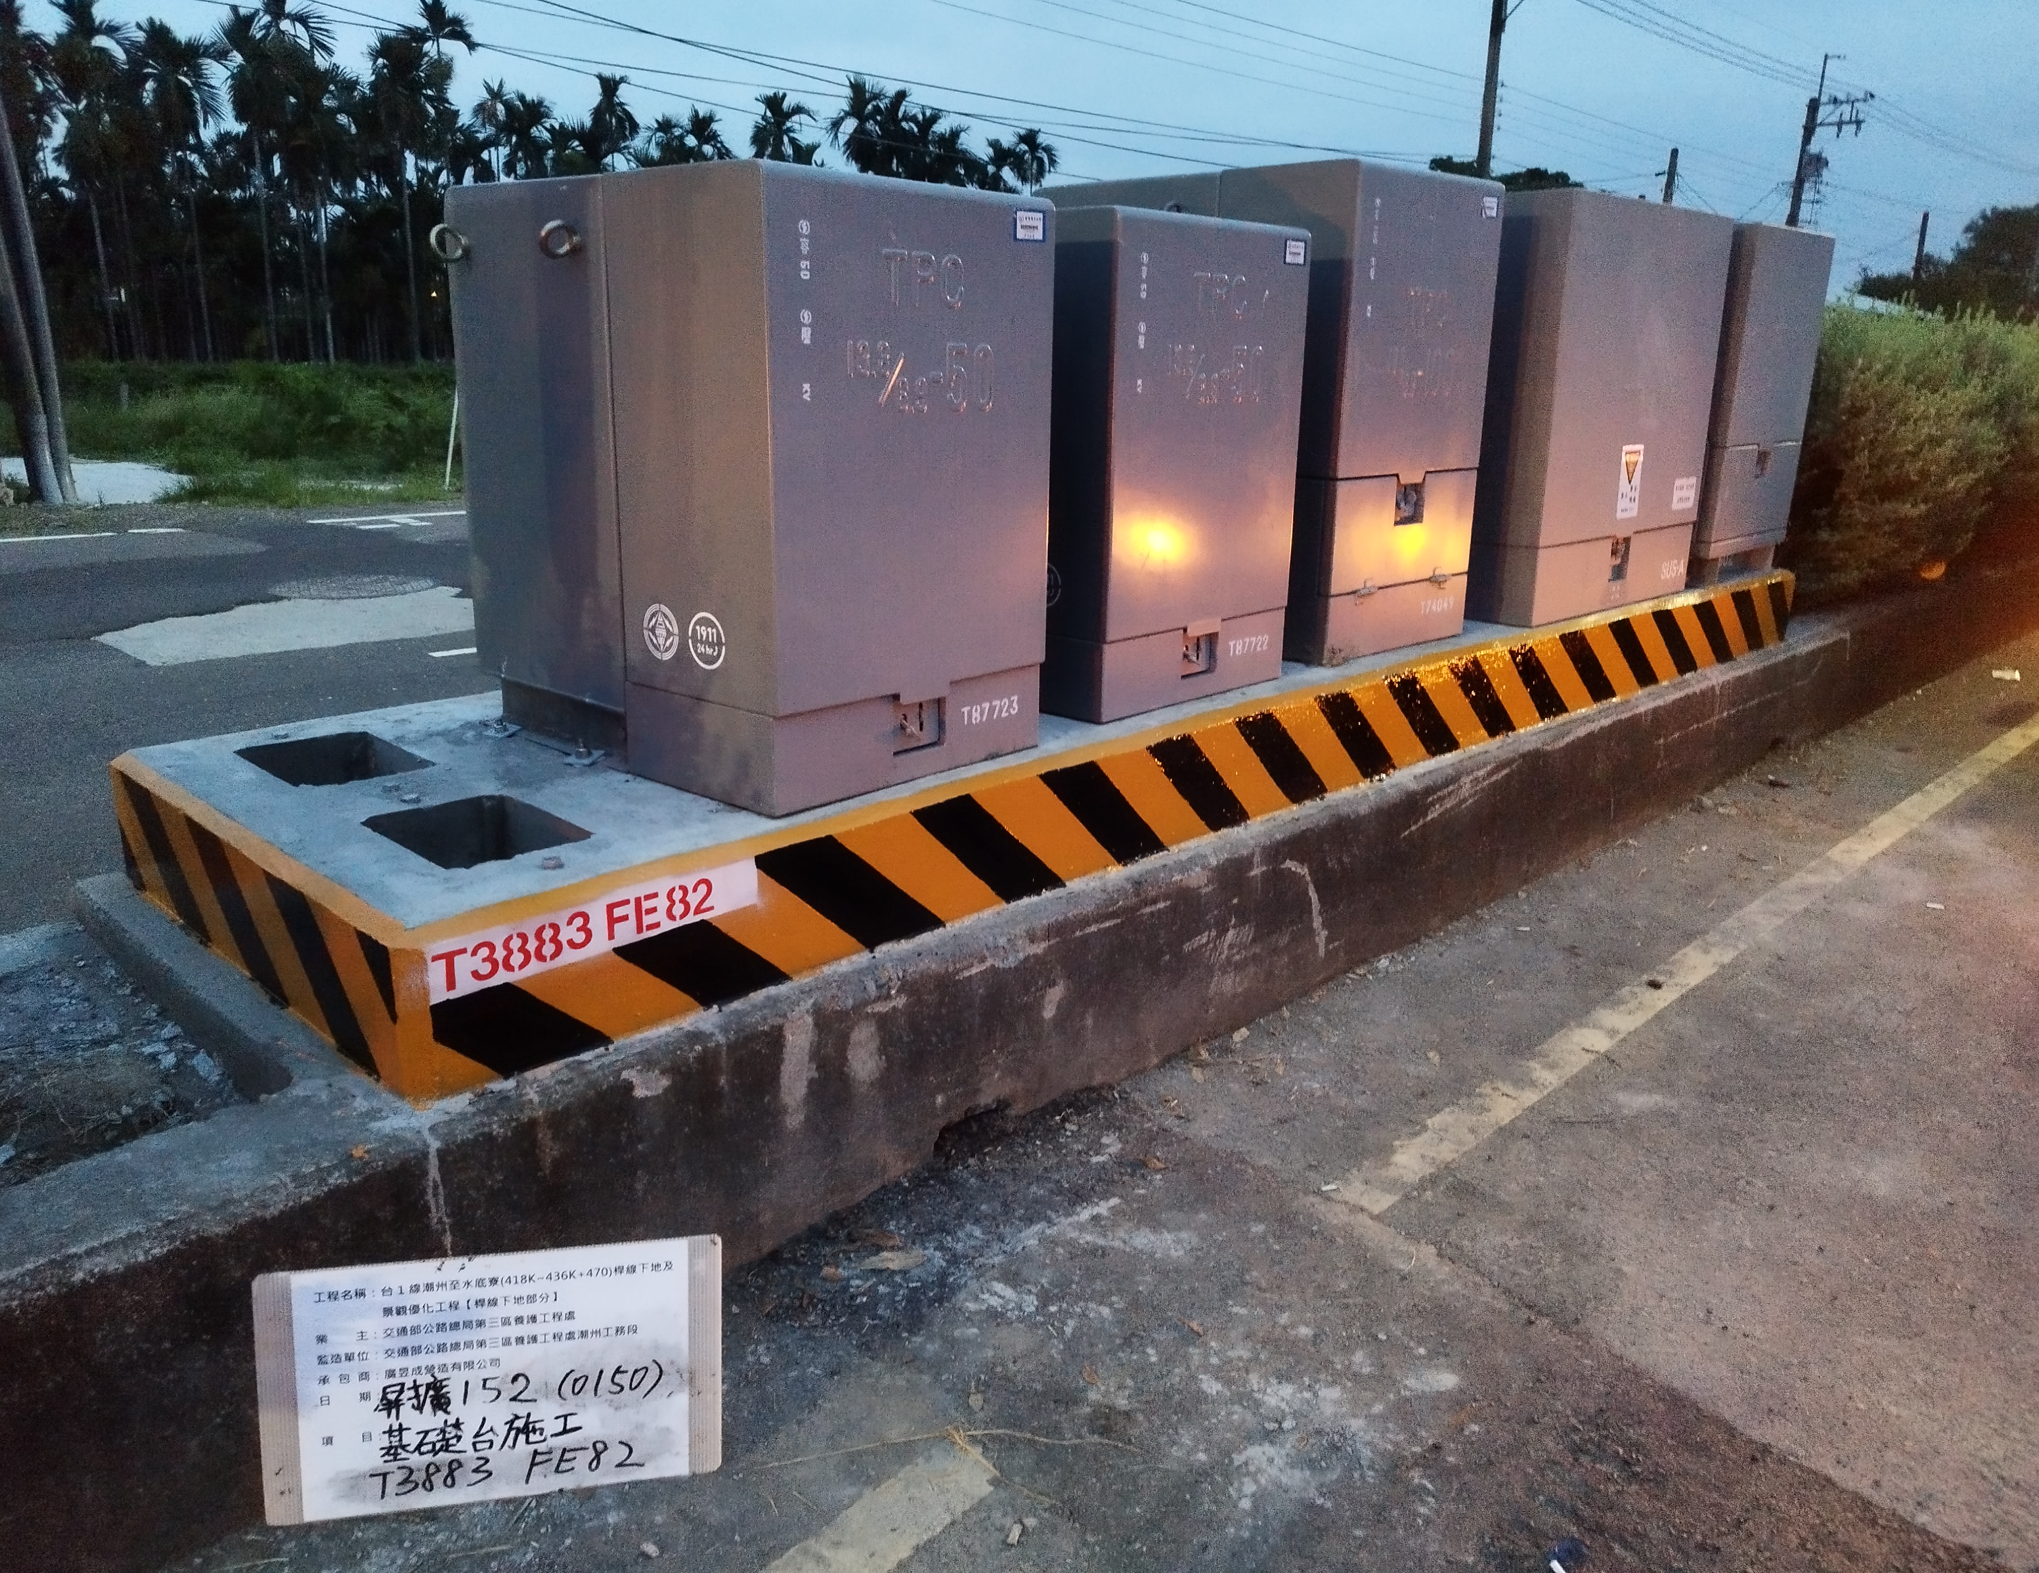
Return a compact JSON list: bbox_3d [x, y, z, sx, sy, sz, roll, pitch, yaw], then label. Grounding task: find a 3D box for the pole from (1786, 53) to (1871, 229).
[{"bbox_3d":[24.360,-16.887,45.098,2.000,10.708,0.500,16,22,42],"label":"pole"}]

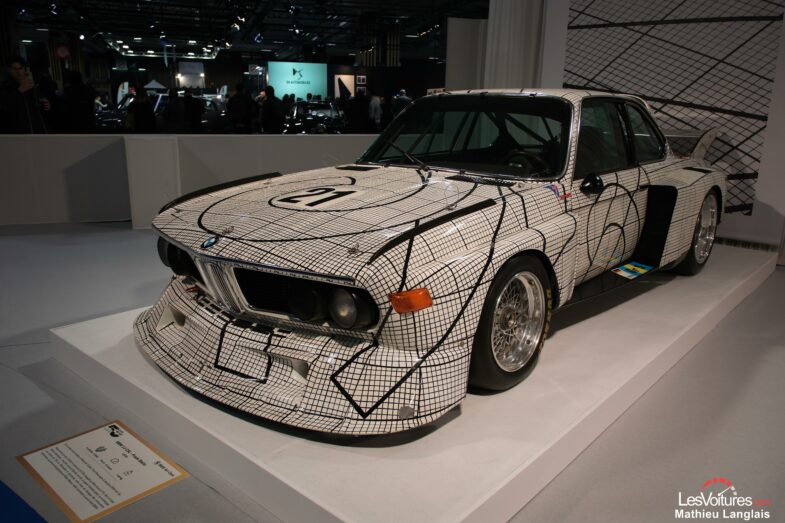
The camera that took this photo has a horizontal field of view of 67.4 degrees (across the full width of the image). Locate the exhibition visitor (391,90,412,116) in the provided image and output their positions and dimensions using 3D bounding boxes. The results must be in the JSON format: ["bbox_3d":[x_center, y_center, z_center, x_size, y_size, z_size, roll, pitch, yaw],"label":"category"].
[{"bbox_3d":[0.168,-2.573,11.888,0.520,1.750,0.360,-7,16,-28],"label":"exhibition visitor"}]

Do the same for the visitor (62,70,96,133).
[{"bbox_3d":[-4.428,-1.817,8.519,0.540,1.780,0.340,3,14,11],"label":"visitor"}]

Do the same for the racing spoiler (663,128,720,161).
[{"bbox_3d":[1.999,-1.053,5.055,1.320,0.270,0.580,13,18,40],"label":"racing spoiler"}]

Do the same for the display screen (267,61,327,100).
[{"bbox_3d":[-3.516,-6.584,21.668,2.200,1.410,0.120,-2,14,-13],"label":"display screen"}]

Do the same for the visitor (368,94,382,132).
[{"bbox_3d":[-0.411,-3.110,14.087,0.360,1.730,0.480,-9,17,-36],"label":"visitor"}]

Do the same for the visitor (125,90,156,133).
[{"bbox_3d":[-5.538,-2.942,13.168,0.540,1.720,0.360,1,14,0],"label":"visitor"}]

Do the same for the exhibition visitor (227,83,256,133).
[{"bbox_3d":[-2.813,-2.435,11.136,0.550,1.770,0.350,1,14,0],"label":"exhibition visitor"}]

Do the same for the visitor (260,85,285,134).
[{"bbox_3d":[-2.340,-2.576,11.733,0.520,1.770,0.360,1,14,0],"label":"visitor"}]

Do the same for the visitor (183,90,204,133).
[{"bbox_3d":[-4.539,-3.047,13.602,0.520,1.740,0.340,1,14,0],"label":"visitor"}]

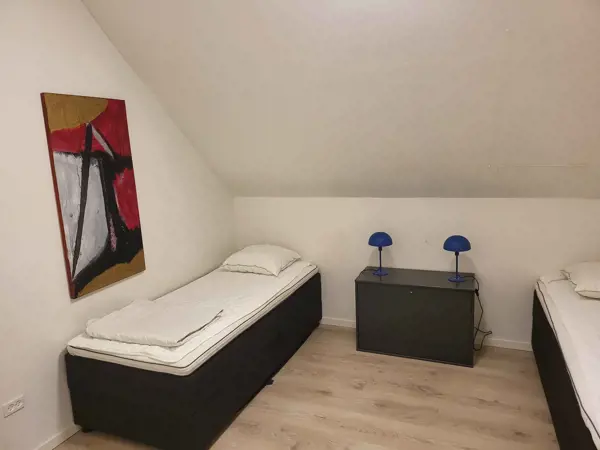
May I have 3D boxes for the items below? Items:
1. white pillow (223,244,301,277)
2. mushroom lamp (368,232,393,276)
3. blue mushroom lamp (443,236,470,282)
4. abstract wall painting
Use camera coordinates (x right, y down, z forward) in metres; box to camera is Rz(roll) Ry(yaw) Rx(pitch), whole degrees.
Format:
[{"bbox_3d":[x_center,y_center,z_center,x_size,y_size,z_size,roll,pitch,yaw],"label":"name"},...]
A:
[{"bbox_3d":[-0.392,0.315,3.950,0.670,0.180,0.460,2,11,23],"label":"white pillow"},{"bbox_3d":[0.687,0.244,3.539,0.208,0.360,0.208,2,11,23],"label":"mushroom lamp"},{"bbox_3d":[1.246,0.262,3.291,0.208,0.360,0.208,2,11,23],"label":"blue mushroom lamp"},{"bbox_3d":[-1.307,-0.200,2.721,0.036,1.213,0.591,2,11,23],"label":"abstract wall painting"}]

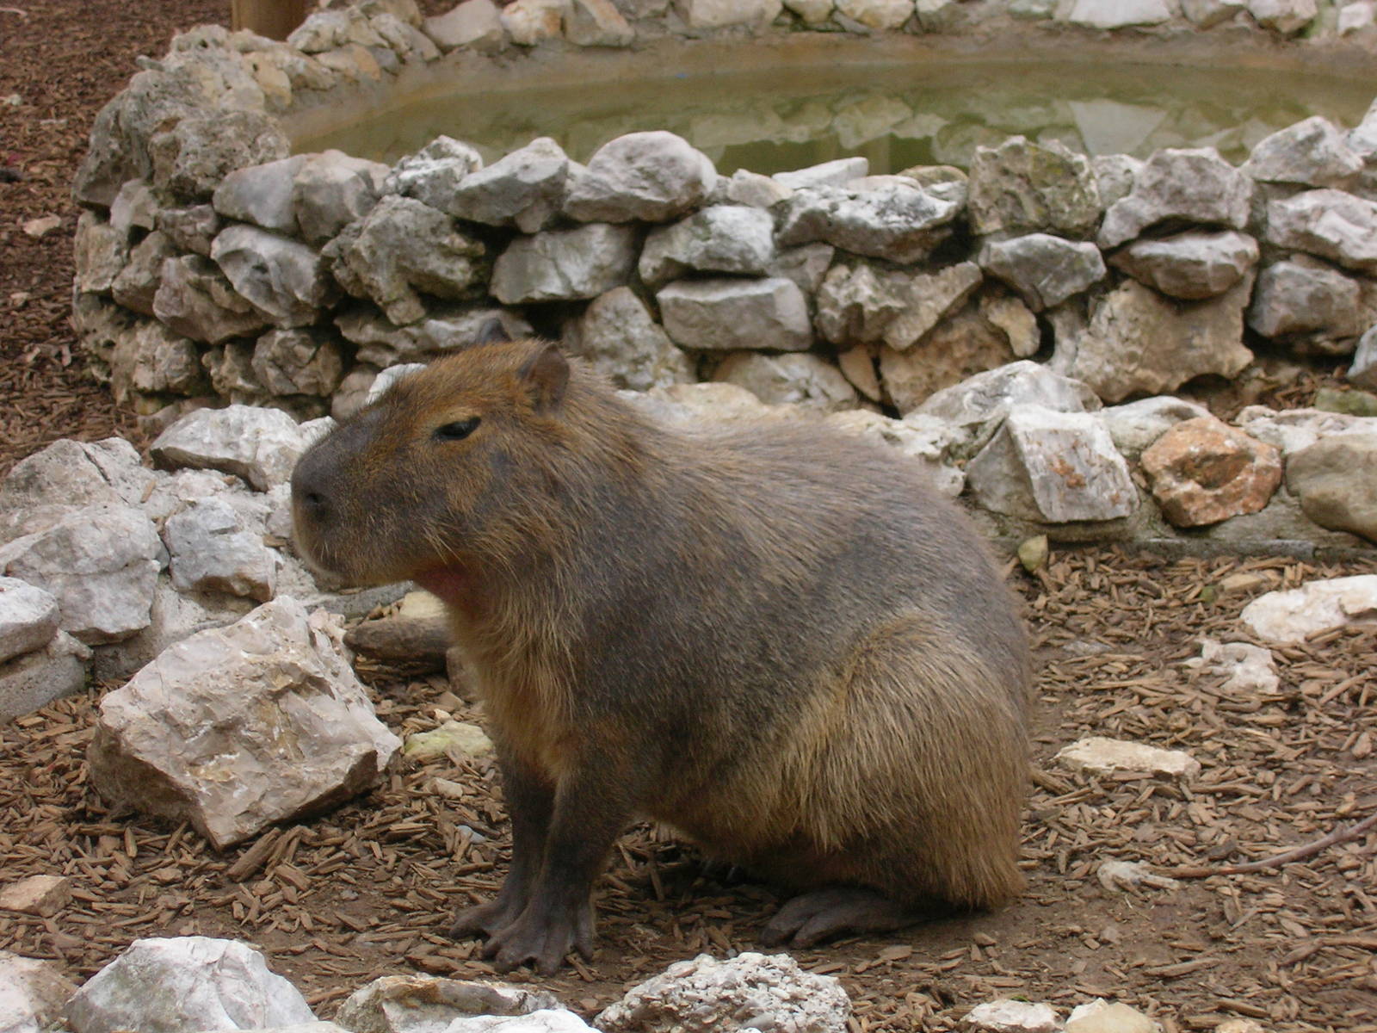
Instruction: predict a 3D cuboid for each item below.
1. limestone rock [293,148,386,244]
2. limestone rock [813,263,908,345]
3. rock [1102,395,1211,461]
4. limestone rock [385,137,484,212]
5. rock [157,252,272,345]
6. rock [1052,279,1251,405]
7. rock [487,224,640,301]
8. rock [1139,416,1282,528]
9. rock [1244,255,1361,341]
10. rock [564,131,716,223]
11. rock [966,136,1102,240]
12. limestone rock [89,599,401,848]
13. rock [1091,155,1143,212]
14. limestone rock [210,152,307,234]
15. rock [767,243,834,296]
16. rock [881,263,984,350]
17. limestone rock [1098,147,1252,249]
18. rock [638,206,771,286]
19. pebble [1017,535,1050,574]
[{"bbox_3d":[-0.651,-0.598,7.820,0.181,0.173,0.190,0,12,0],"label":"limestone rock"},{"bbox_3d":[0.287,-0.353,6.942,0.155,0.130,0.140,1,12,5],"label":"limestone rock"},{"bbox_3d":[0.770,-0.145,6.876,0.179,0.104,0.152,0,12,0],"label":"rock"},{"bbox_3d":[-0.416,-0.564,6.863,0.120,0.119,0.150,7,15,27],"label":"limestone rock"},{"bbox_3d":[-0.768,-0.350,6.743,0.176,0.138,0.132,5,15,19],"label":"rock"},{"bbox_3d":[0.776,-0.299,6.997,0.298,0.180,0.220,-10,16,-36],"label":"rock"},{"bbox_3d":[-0.197,-0.401,6.617,0.228,0.117,0.148,1,15,3],"label":"rock"},{"bbox_3d":[0.766,-0.066,6.125,0.195,0.155,0.150,0,12,0],"label":"rock"},{"bbox_3d":[0.978,-0.344,6.632,0.177,0.132,0.133,-2,15,-8],"label":"rock"},{"bbox_3d":[-0.081,-0.576,7.088,0.245,0.145,0.190,2,12,10],"label":"rock"},{"bbox_3d":[0.656,-0.622,7.921,0.257,0.196,0.218,0,12,0],"label":"rock"},{"bbox_3d":[-0.499,0.228,4.705,0.310,0.225,0.260,3,13,15],"label":"limestone rock"},{"bbox_3d":[0.723,-0.561,7.040,0.100,0.085,0.110,0,12,0],"label":"rock"},{"bbox_3d":[-0.691,-0.520,6.728,0.145,0.115,0.123,4,15,15],"label":"limestone rock"},{"bbox_3d":[0.211,-0.465,7.874,0.128,0.099,0.141,0,12,0],"label":"rock"},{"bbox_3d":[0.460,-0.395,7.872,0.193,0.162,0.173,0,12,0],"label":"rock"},{"bbox_3d":[0.926,-0.606,7.947,0.295,0.192,0.221,0,12,0],"label":"limestone rock"},{"bbox_3d":[0.033,-0.508,7.852,0.259,0.149,0.207,0,12,0],"label":"rock"},{"bbox_3d":[0.470,0.050,5.673,0.044,0.050,0.031,0,14,0],"label":"pebble"}]

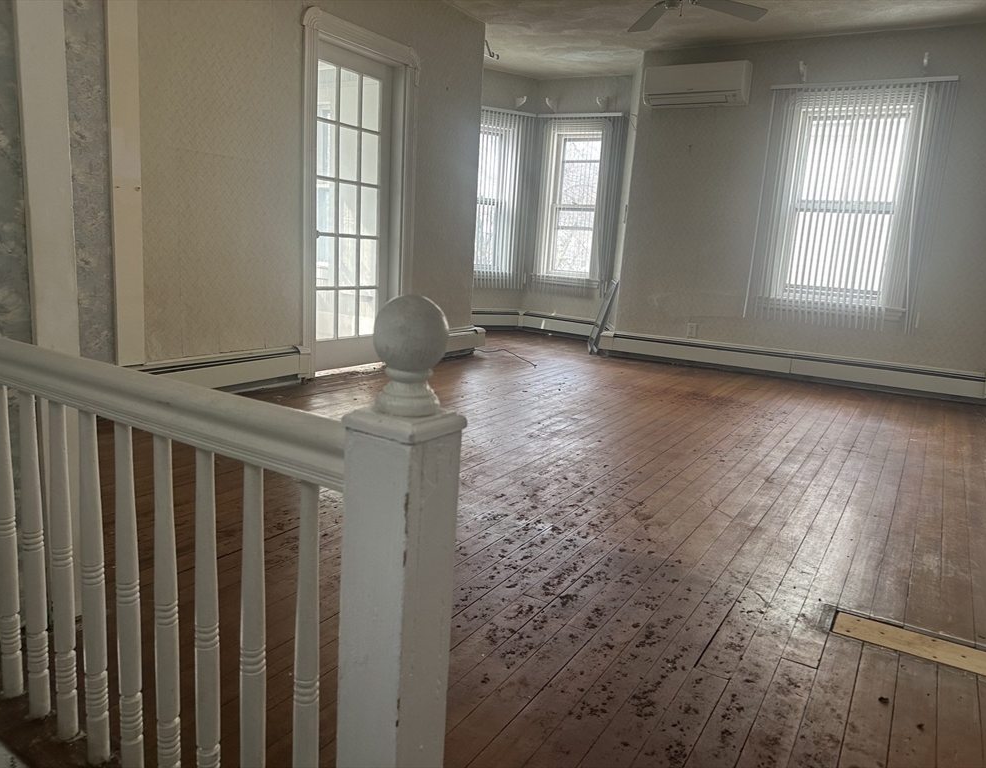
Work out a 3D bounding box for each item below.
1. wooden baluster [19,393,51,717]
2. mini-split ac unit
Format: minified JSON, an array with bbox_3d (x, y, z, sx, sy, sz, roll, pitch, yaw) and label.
[{"bbox_3d":[-0.787,0.302,1.218,0.035,0.599,0.035,10,13,31],"label":"wooden baluster"},{"bbox_3d":[1.599,-2.322,5.569,0.783,0.287,0.225,10,12,29],"label":"mini-split ac unit"}]

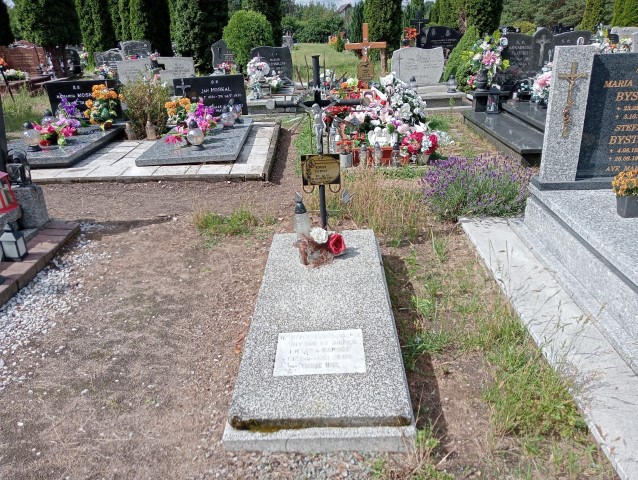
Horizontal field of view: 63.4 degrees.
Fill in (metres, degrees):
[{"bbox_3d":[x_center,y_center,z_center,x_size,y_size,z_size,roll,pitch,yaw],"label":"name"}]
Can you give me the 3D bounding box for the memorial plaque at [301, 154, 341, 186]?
[{"bbox_3d":[0.020,-0.482,3.656,0.275,0.215,0.020,-2,23,1],"label":"memorial plaque"}]

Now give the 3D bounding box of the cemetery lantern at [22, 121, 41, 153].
[{"bbox_3d":[-3.308,-1.199,5.942,0.190,0.320,0.190,-3,23,0],"label":"cemetery lantern"}]

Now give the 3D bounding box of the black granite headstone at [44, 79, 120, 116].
[{"bbox_3d":[-3.353,-1.976,7.405,0.986,0.567,0.084,-3,24,-1],"label":"black granite headstone"}]

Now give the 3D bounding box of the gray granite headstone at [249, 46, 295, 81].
[{"bbox_3d":[-0.862,-3.239,9.549,0.781,0.623,0.093,-3,24,0],"label":"gray granite headstone"}]

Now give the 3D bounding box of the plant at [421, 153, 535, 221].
[{"bbox_3d":[1.213,-0.486,4.059,0.837,0.400,0.688,-3,24,0],"label":"plant"}]

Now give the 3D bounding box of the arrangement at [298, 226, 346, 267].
[{"bbox_3d":[0.010,0.033,3.132,0.290,0.160,0.220,-3,23,0],"label":"arrangement"}]

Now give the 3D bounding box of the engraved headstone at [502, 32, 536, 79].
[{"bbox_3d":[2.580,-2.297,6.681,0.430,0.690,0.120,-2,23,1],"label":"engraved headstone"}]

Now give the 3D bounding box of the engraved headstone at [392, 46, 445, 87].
[{"bbox_3d":[1.647,-2.901,8.597,0.884,0.604,0.093,-3,24,0],"label":"engraved headstone"}]

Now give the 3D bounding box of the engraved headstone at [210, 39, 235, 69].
[{"bbox_3d":[-2.348,-4.479,12.469,0.600,0.740,0.140,-4,23,-3],"label":"engraved headstone"}]

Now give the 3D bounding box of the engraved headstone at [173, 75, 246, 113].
[{"bbox_3d":[-1.577,-2.103,7.551,0.990,0.560,0.080,-5,23,-6],"label":"engraved headstone"}]

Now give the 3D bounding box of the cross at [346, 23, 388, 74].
[{"bbox_3d":[0.676,-2.319,7.291,0.580,1.370,0.080,-2,23,2],"label":"cross"}]

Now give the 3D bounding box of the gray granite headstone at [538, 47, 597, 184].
[{"bbox_3d":[1.507,-0.753,3.161,0.219,0.809,0.084,-2,24,2],"label":"gray granite headstone"}]

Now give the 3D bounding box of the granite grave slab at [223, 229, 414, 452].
[{"bbox_3d":[0.013,0.347,2.657,0.679,0.116,1.795,-2,24,2],"label":"granite grave slab"}]

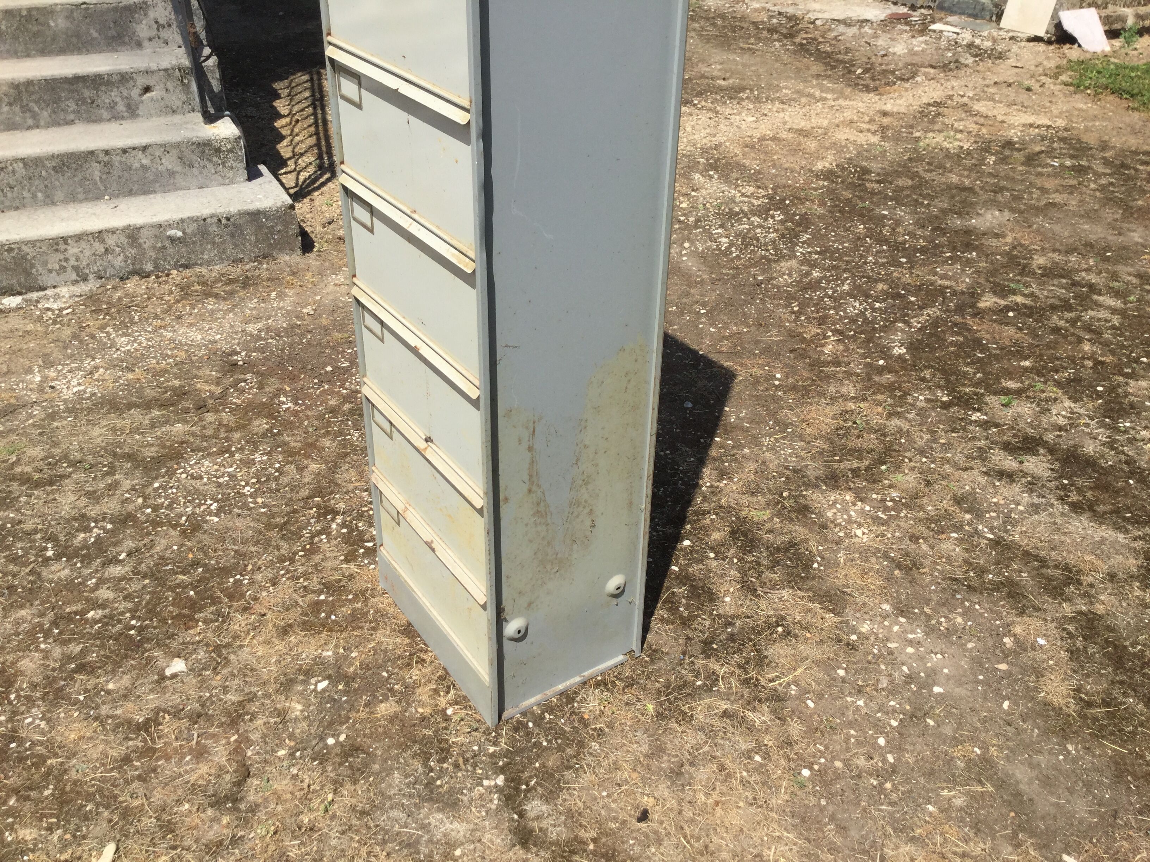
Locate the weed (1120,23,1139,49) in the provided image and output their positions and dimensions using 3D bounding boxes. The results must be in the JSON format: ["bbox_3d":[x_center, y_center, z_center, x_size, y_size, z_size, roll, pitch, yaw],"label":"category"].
[{"bbox_3d":[3.511,-2.507,6.536,0.110,0.150,0.110,17,36,22],"label":"weed"}]

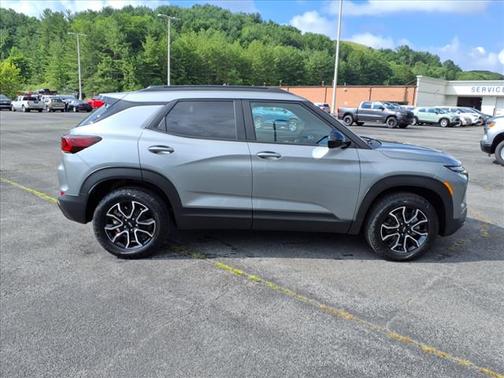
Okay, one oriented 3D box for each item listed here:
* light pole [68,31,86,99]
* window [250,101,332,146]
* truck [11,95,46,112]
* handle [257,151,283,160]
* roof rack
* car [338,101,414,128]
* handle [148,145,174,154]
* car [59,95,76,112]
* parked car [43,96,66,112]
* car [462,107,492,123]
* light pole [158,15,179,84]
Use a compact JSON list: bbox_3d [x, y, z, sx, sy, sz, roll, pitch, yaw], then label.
[{"bbox_3d":[-21.244,-14.253,48.300,2.200,9.200,0.400,-9,15,-42],"label":"light pole"},{"bbox_3d":[0.380,-0.615,3.735,0.790,0.415,0.110,1,11,-2],"label":"window"},{"bbox_3d":[-25.471,-9.600,44.500,4.750,1.750,1.870,12,15,39],"label":"truck"},{"bbox_3d":[0.164,-0.308,3.633,0.235,0.065,0.060,1,12,-4],"label":"handle"},{"bbox_3d":[-0.371,-1.063,4.329,1.470,0.085,1.150,1,12,-4],"label":"roof rack"},{"bbox_3d":[10.106,-6.081,32.140,5.900,1.980,2.080,12,15,39],"label":"car"},{"bbox_3d":[-0.818,-0.351,3.561,0.235,0.065,0.060,1,12,-4],"label":"handle"},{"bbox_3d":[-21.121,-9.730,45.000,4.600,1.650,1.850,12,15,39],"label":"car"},{"bbox_3d":[-22.640,-9.611,44.500,4.600,1.720,1.870,12,15,39],"label":"parked car"},{"bbox_3d":[20.518,-6.927,37.286,1.830,1.580,4.600,-9,15,-42],"label":"car"},{"bbox_3d":[-8.054,-11.907,38.468,2.300,9.400,0.350,-5,14,-32],"label":"light pole"}]

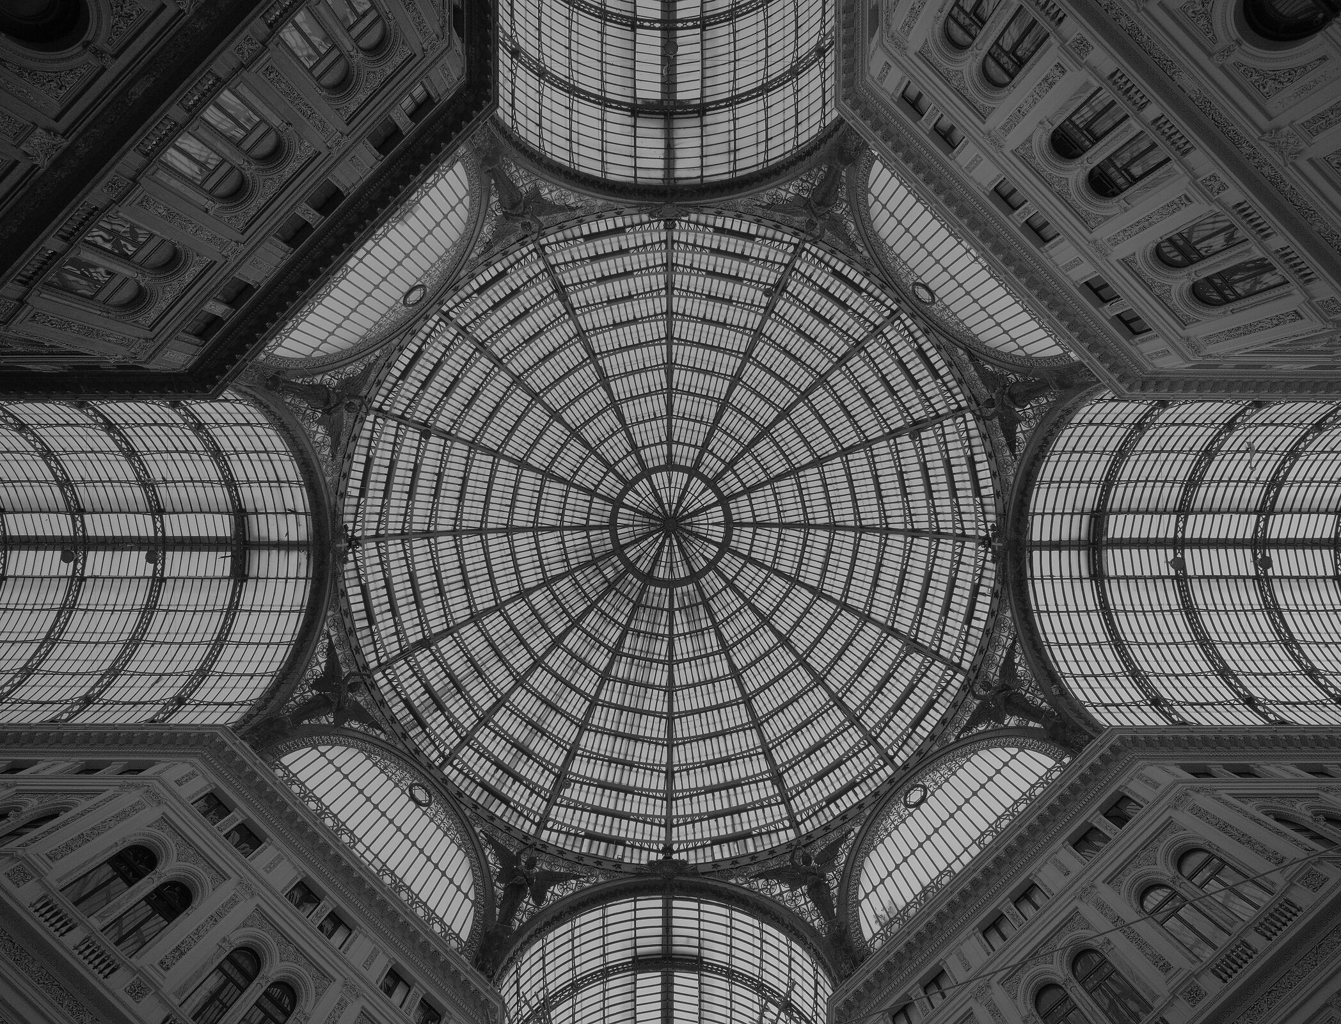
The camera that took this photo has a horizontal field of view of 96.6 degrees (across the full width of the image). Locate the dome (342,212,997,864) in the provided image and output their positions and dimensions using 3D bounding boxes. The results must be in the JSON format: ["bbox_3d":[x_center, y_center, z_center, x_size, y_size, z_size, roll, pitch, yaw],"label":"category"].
[{"bbox_3d":[0.059,1.533,44.706,38.448,20.160,38.448,0,-88,0],"label":"dome"}]

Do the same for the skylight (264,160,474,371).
[{"bbox_3d":[-13.345,-11.352,29.073,12.700,6.500,0.300,-45,-89,1],"label":"skylight"}]

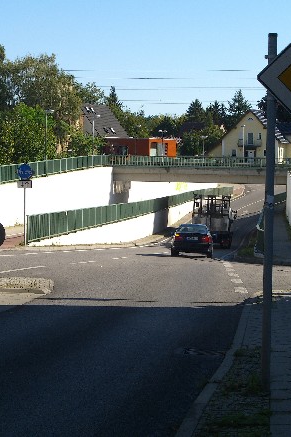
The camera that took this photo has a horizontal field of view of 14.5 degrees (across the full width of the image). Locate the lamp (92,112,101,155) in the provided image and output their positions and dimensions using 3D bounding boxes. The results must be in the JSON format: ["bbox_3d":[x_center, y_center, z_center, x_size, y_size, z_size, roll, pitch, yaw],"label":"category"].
[{"bbox_3d":[-4.680,-7.400,110.000,0.700,5.050,0.250,0,0,6],"label":"lamp"}]

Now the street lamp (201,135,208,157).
[{"bbox_3d":[9.900,-11.700,190.000,1.250,4.700,0.300,0,0,0],"label":"street lamp"}]

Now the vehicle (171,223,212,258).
[{"bbox_3d":[2.150,0.980,51.000,1.760,1.430,4.500,0,0,2],"label":"vehicle"}]

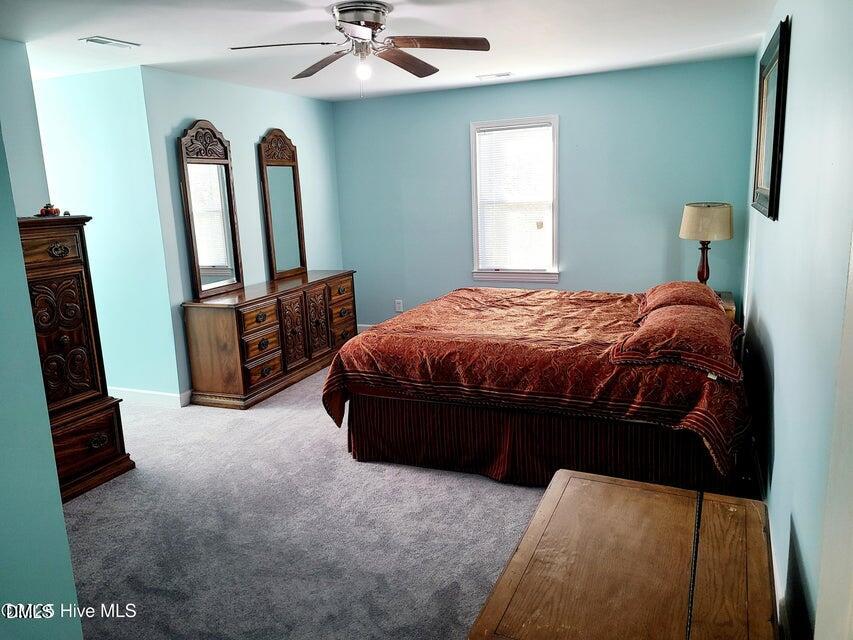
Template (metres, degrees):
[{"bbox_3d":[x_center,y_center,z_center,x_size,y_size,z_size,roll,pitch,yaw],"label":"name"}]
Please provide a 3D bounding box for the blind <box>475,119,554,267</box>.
[{"bbox_3d":[0.823,-1.134,6.078,0.725,1.355,0.050,3,13,23],"label":"blind"}]

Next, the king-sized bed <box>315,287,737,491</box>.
[{"bbox_3d":[0.816,0.261,4.119,2.150,0.840,2.020,3,13,23],"label":"king-sized bed"}]

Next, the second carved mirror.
[{"bbox_3d":[-1.298,-1.043,5.784,0.065,1.324,0.520,3,13,23],"label":"second carved mirror"}]

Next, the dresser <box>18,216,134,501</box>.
[{"bbox_3d":[-2.175,0.239,3.318,0.520,1.459,0.905,3,13,23],"label":"dresser"}]

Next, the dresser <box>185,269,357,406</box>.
[{"bbox_3d":[-1.239,0.084,5.525,0.505,0.778,1.780,3,13,23],"label":"dresser"}]

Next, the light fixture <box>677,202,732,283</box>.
[{"bbox_3d":[2.138,-0.524,4.911,0.370,0.721,0.370,3,13,23],"label":"light fixture"}]

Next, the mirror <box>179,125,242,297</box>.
[{"bbox_3d":[-1.663,-0.852,4.950,0.065,1.324,0.520,3,13,23],"label":"mirror"}]

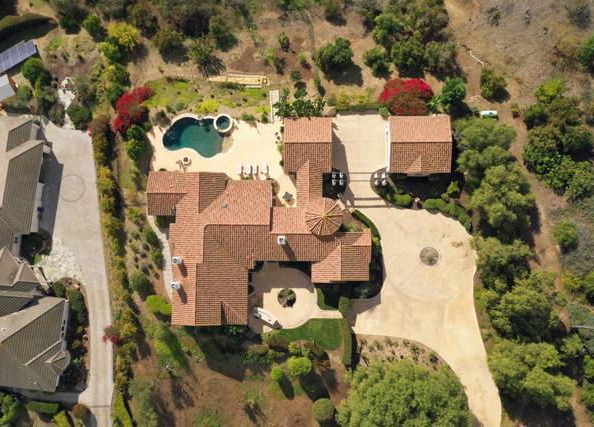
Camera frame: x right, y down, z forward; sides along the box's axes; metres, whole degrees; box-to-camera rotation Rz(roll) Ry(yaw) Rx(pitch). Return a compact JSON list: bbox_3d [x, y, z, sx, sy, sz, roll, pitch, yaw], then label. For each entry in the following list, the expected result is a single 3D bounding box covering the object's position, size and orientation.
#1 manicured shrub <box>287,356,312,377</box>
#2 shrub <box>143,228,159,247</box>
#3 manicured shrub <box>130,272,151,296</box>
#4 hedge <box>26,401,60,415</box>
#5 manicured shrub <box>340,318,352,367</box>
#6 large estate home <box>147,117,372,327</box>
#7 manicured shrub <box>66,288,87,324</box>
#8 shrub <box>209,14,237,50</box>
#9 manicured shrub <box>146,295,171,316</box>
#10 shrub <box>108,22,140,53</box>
[{"bbox_3d":[0.399,24.428,79.496,3.750,2.800,3.110,0,86,1],"label":"manicured shrub"},{"bbox_3d":[-21.543,3.554,73.721,2.220,1.400,2.440,-1,88,0],"label":"shrub"},{"bbox_3d":[-23.691,10.746,75.391,3.260,2.300,3.600,0,84,1],"label":"manicured shrub"},{"bbox_3d":[-41.001,31.410,80.531,4.850,1.600,1.860,2,86,1],"label":"hedge"},{"bbox_3d":[7.966,20.636,79.647,1.520,1.900,7.680,-3,86,0],"label":"manicured shrub"},{"bbox_3d":[-5.363,1.144,71.204,32.030,6.600,29.890,-1,88,0],"label":"large estate home"},{"bbox_3d":[-36.045,15.203,81.391,2.780,2.200,5.720,-12,86,0],"label":"manicured shrub"},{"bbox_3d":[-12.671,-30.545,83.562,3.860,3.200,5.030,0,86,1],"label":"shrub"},{"bbox_3d":[-20.918,13.931,75.209,3.900,1.900,3.200,0,84,1],"label":"manicured shrub"},{"bbox_3d":[-27.495,-27.892,78.946,4.910,3.800,4.630,0,84,1],"label":"shrub"}]

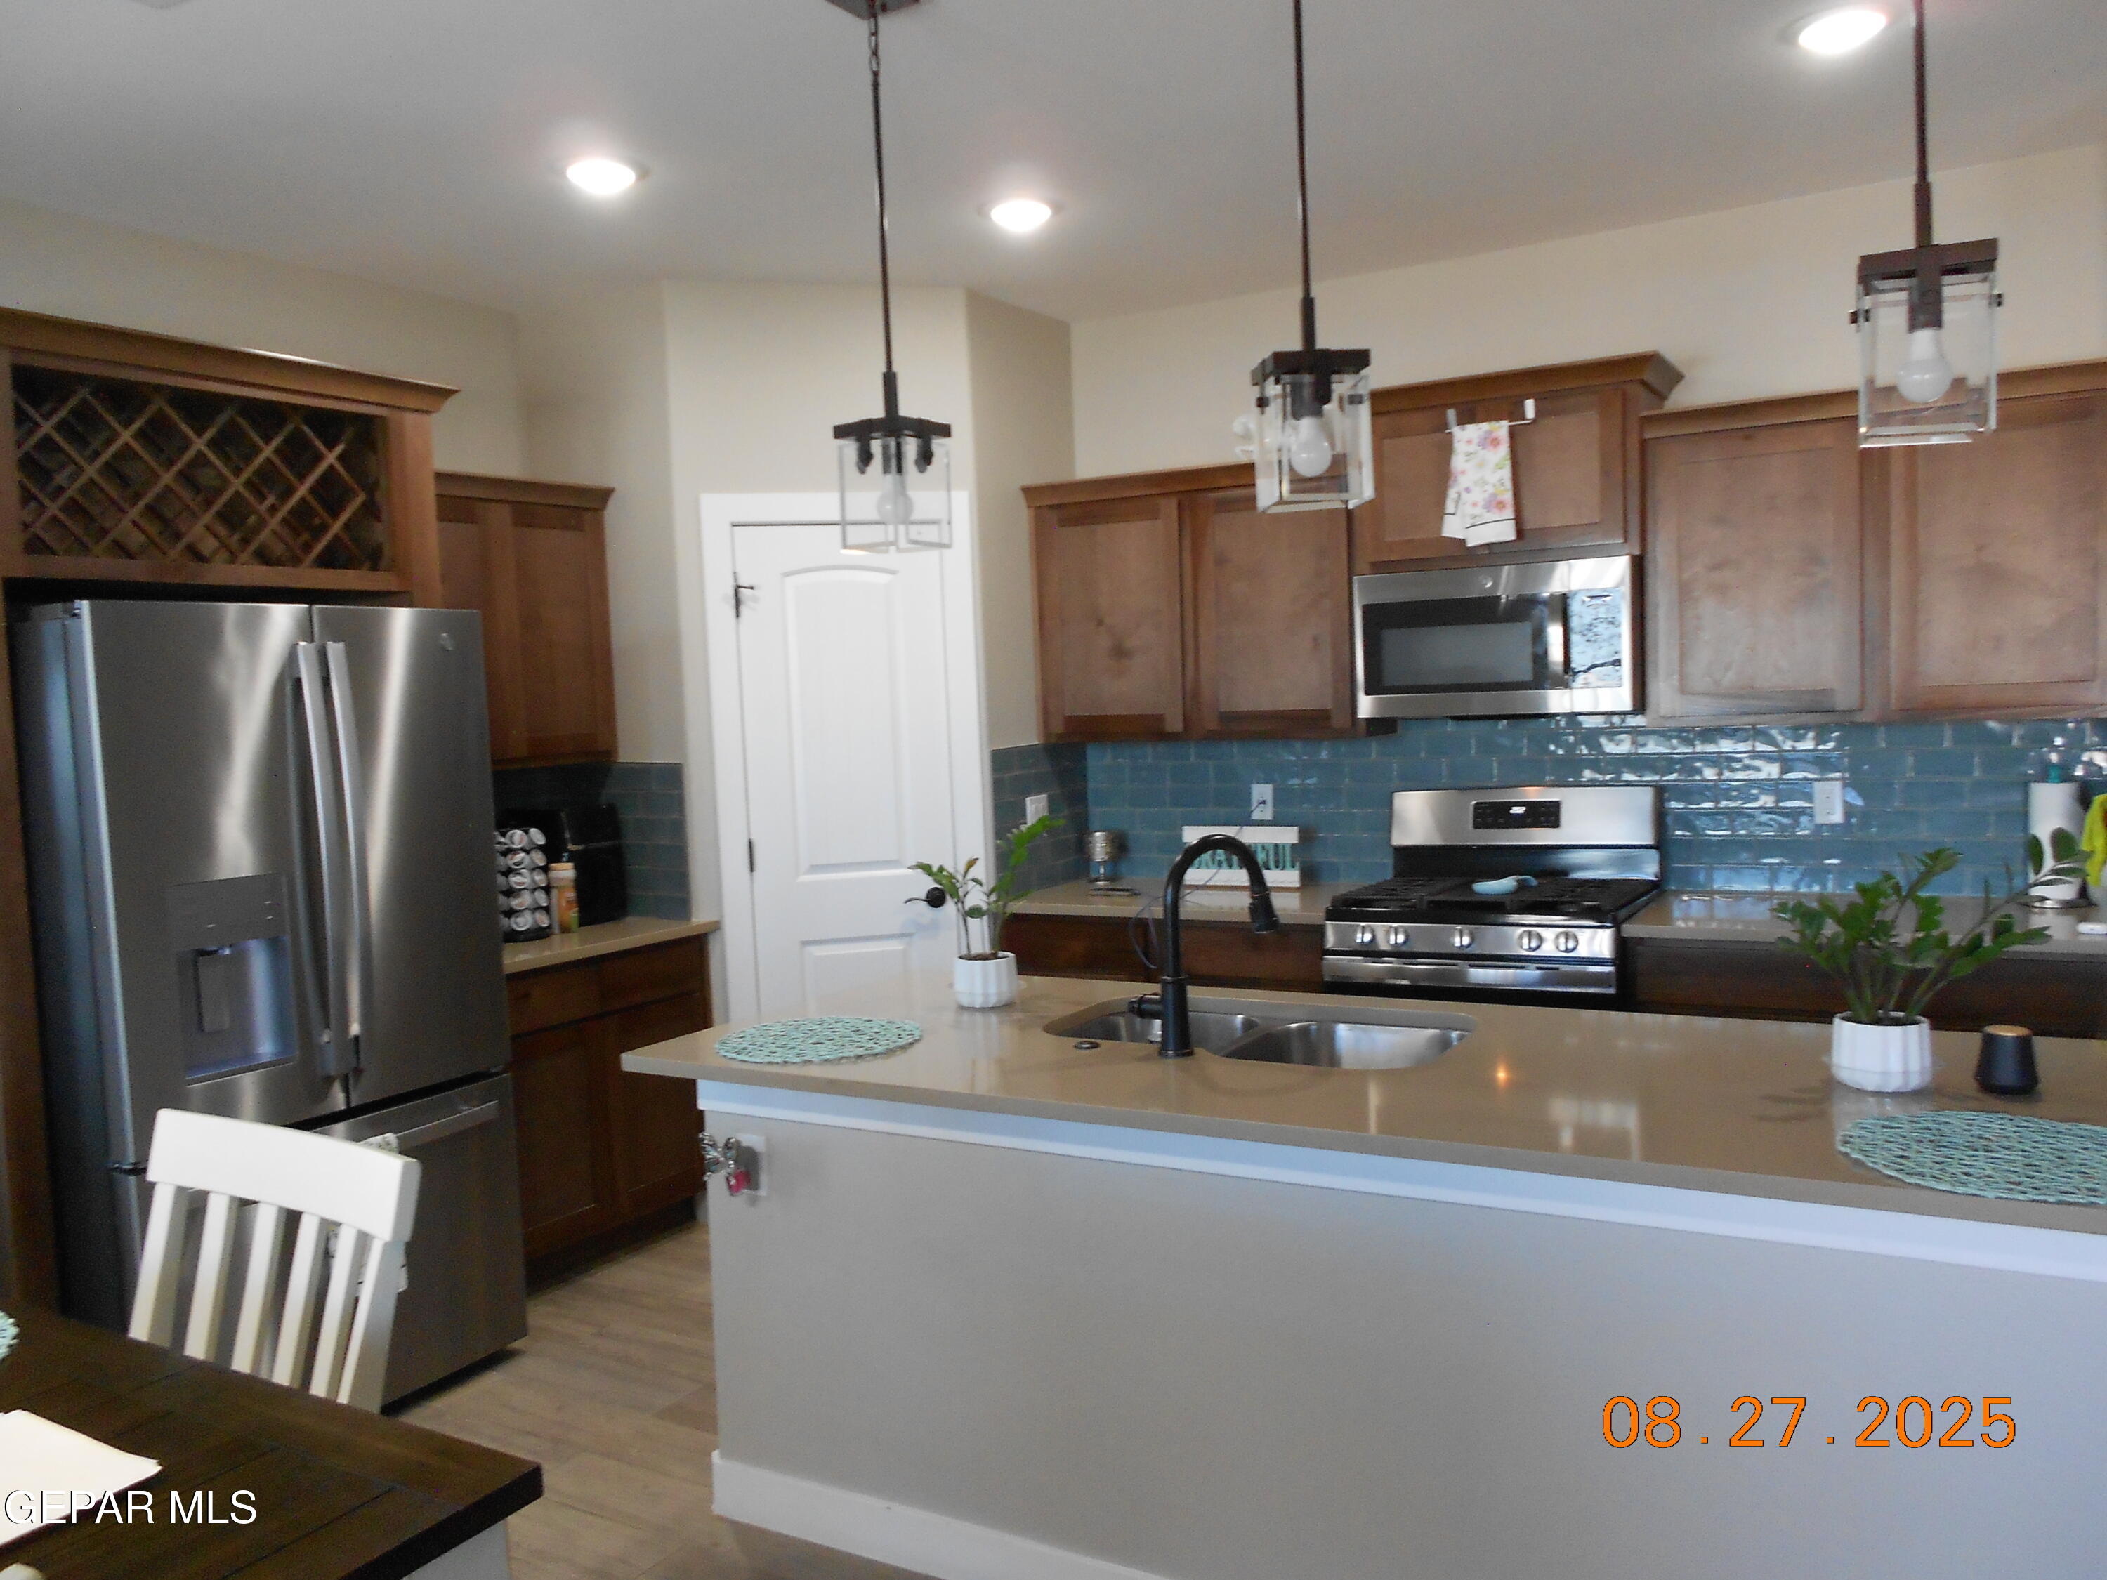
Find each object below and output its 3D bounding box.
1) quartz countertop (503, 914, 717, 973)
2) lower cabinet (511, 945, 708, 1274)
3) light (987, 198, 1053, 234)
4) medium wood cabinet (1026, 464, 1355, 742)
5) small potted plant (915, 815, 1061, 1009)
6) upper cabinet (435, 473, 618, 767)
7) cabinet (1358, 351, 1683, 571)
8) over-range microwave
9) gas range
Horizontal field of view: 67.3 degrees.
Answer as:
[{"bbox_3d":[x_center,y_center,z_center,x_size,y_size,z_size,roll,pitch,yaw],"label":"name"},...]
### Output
[{"bbox_3d":[-1.494,0.433,4.459,0.649,0.031,0.905,0,4,29],"label":"quartz countertop"},{"bbox_3d":[-1.472,0.900,4.441,0.615,0.880,0.870,0,4,29],"label":"lower cabinet"},{"bbox_3d":[-0.078,-1.445,3.992,0.170,0.040,0.170,-2,4,0],"label":"light"},{"bbox_3d":[0.478,-0.568,4.933,1.050,0.810,0.360,0,4,29],"label":"medium wood cabinet"},{"bbox_3d":[-0.136,0.237,3.184,0.254,0.380,0.230,0,4,29],"label":"small potted plant"},{"bbox_3d":[-1.658,-0.462,4.472,0.360,0.809,0.875,0,4,29],"label":"upper cabinet"},{"bbox_3d":[1.261,-0.873,4.437,0.894,0.509,0.435,0,4,29],"label":"cabinet"},{"bbox_3d":[1.280,-0.419,4.484,0.753,0.406,0.395,0,4,29],"label":"over-range microwave"},{"bbox_3d":[1.231,0.624,4.392,0.758,1.210,0.710,0,4,29],"label":"gas range"}]

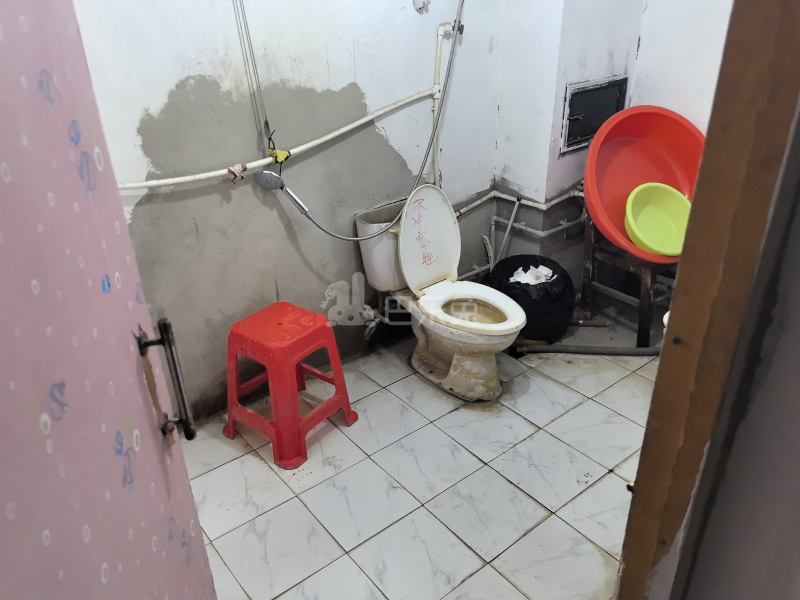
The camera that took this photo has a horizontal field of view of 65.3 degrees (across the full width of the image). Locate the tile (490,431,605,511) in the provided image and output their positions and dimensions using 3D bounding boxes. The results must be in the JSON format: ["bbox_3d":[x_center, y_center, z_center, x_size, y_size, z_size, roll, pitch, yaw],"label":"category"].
[{"bbox_3d":[0.520,0.594,2.191,0.300,0.010,0.300,-21,33,-33],"label":"tile"}]

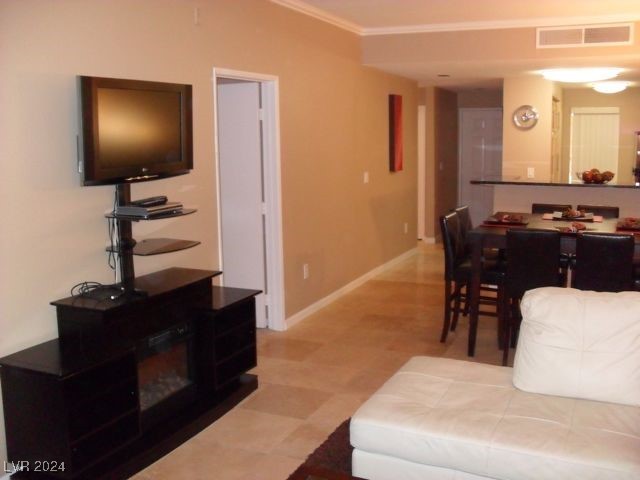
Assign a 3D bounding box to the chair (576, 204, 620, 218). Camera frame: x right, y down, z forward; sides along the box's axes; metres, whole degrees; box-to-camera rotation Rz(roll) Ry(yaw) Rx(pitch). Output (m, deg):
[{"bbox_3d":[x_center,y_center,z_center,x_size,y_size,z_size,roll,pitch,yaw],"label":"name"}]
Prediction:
[{"bbox_3d":[2.368,0.224,5.575,0.400,0.990,0.530,3,10,24],"label":"chair"}]

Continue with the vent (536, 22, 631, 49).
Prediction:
[{"bbox_3d":[2.380,-1.842,5.838,0.800,0.190,0.030,3,10,24],"label":"vent"}]

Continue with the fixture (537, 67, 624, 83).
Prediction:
[{"bbox_3d":[2.849,-1.794,7.131,0.720,0.130,0.720,3,10,24],"label":"fixture"}]

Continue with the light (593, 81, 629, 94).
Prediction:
[{"bbox_3d":[4.091,-2.122,9.123,0.450,0.125,0.450,3,10,24],"label":"light"}]

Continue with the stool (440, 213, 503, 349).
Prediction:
[{"bbox_3d":[1.230,0.307,5.095,0.530,0.990,0.400,3,10,24],"label":"stool"}]

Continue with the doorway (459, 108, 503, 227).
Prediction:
[{"bbox_3d":[2.735,-1.143,10.782,0.920,2.080,0.120,3,10,24],"label":"doorway"}]

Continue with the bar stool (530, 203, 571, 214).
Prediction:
[{"bbox_3d":[2.015,0.199,5.731,0.400,0.990,0.530,3,10,24],"label":"bar stool"}]

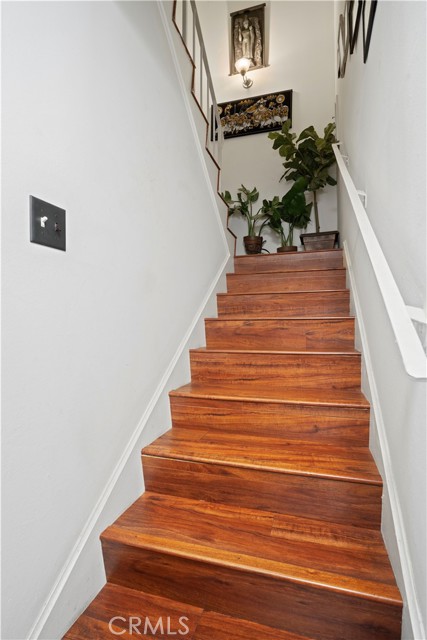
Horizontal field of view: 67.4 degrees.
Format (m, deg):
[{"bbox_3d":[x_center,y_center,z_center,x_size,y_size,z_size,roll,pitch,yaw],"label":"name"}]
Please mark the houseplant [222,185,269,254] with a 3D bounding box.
[{"bbox_3d":[0.294,-0.868,2.982,0.436,0.694,0.371,-1,0,18],"label":"houseplant"}]

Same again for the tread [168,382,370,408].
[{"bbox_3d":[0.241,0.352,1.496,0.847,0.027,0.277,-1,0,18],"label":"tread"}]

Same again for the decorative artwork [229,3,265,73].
[{"bbox_3d":[0.384,-3.045,3.480,0.418,0.667,0.027,-1,0,18],"label":"decorative artwork"}]

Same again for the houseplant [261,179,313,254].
[{"bbox_3d":[0.708,-0.917,3.062,0.458,0.778,0.389,-1,0,18],"label":"houseplant"}]

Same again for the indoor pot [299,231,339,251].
[{"bbox_3d":[0.968,-0.648,2.924,0.318,0.233,0.286,-1,0,18],"label":"indoor pot"}]

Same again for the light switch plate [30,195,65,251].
[{"bbox_3d":[-0.435,-0.249,0.844,0.009,0.116,0.118,-1,0,18],"label":"light switch plate"}]

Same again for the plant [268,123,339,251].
[{"bbox_3d":[0.829,-1.157,2.966,0.615,1.255,0.522,-1,0,18],"label":"plant"}]

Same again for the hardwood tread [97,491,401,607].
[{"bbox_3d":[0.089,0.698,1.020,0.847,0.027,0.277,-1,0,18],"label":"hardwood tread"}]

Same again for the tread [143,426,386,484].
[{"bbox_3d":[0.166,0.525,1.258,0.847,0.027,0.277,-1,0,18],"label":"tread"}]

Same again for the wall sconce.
[{"bbox_3d":[0.321,-2.646,3.392,0.158,0.233,0.239,-1,0,18],"label":"wall sconce"}]

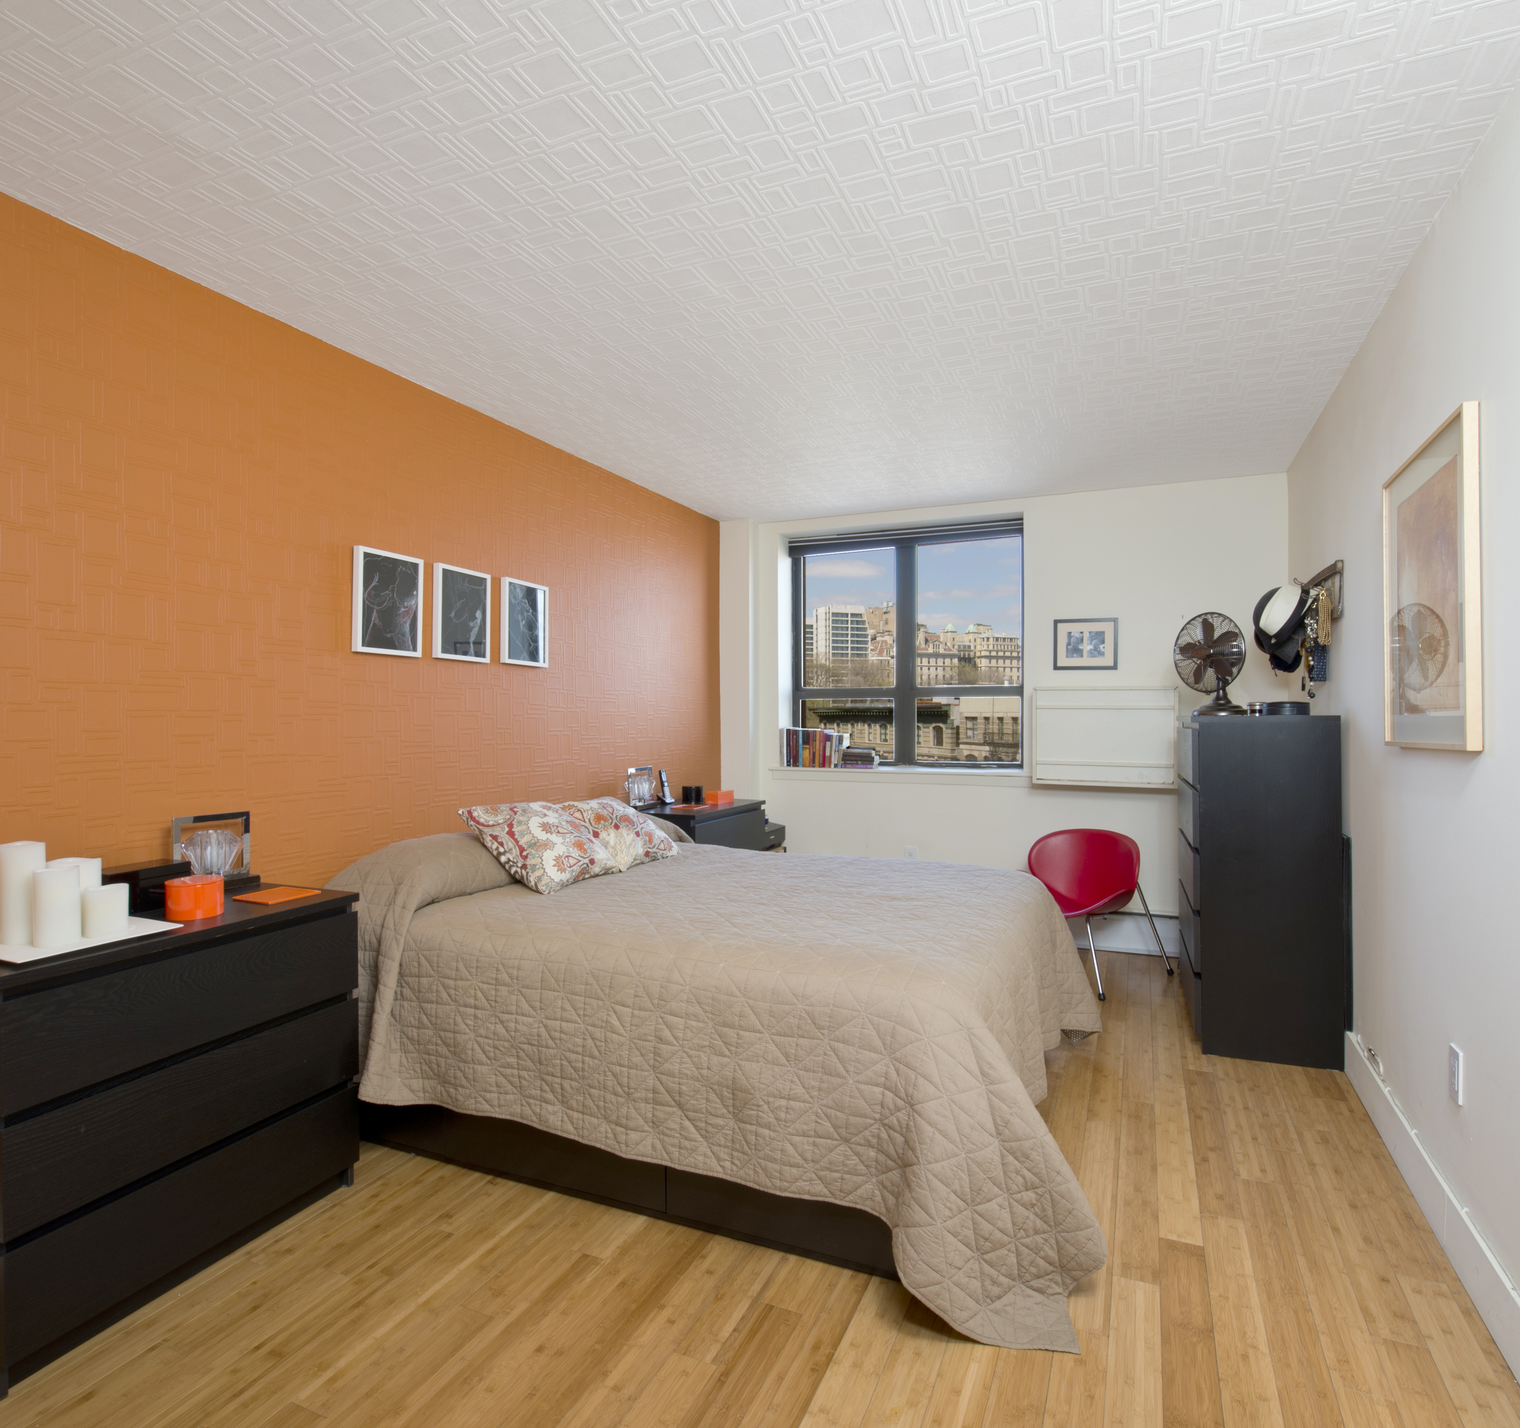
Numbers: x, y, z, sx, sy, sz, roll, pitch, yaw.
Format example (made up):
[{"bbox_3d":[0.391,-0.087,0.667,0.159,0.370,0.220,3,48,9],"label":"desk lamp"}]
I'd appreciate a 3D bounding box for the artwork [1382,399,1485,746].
[{"bbox_3d":[1.619,-0.280,2.026,0.030,0.720,0.645,0,0,25],"label":"artwork"}]

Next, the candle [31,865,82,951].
[{"bbox_3d":[-1.449,0.397,1.720,0.074,0.154,0.074,0,0,24],"label":"candle"}]

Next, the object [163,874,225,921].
[{"bbox_3d":[-1.370,0.446,2.024,0.118,0.087,0.118,0,0,24],"label":"object"}]

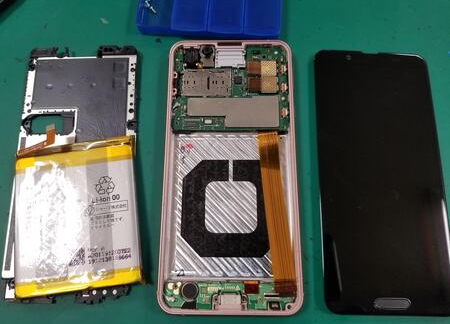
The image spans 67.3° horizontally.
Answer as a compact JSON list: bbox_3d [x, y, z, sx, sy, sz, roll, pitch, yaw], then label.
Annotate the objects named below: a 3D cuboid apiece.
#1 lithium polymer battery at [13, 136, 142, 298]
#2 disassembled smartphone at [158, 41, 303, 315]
[{"bbox_3d":[-0.080,0.029,0.185,0.065,0.005,0.076,-7,76,-1],"label":"lithium polymer battery"},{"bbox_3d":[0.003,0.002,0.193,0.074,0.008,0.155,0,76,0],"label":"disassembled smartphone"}]

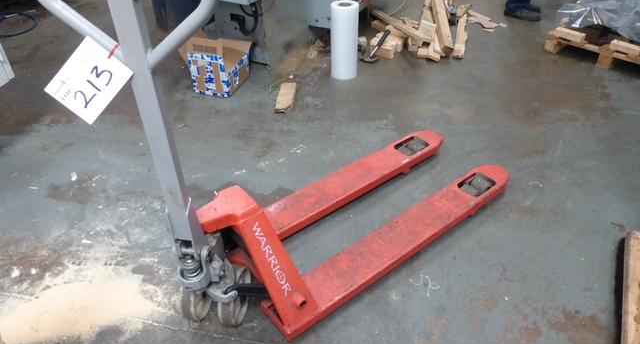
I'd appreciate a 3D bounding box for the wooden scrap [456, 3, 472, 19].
[{"bbox_3d":[1.251,-1.392,3.863,0.080,0.045,0.280,15,41,21],"label":"wooden scrap"}]

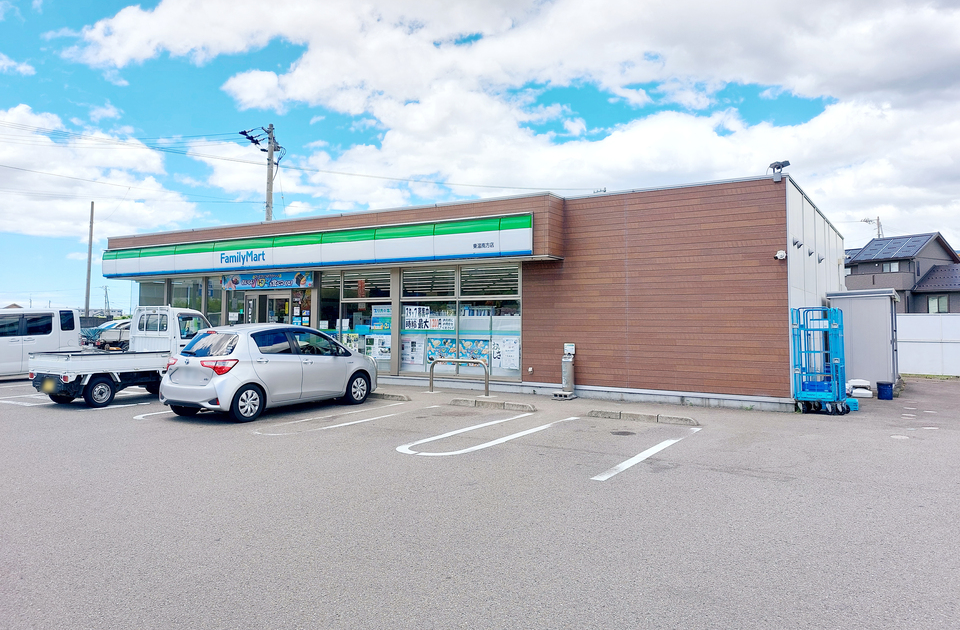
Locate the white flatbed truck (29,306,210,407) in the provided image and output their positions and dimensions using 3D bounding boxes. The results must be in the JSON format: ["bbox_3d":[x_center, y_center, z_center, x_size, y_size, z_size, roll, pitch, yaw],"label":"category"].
[{"bbox_3d":[-6.870,0.770,13.450,1.475,1.870,3.395,0,0,32],"label":"white flatbed truck"}]

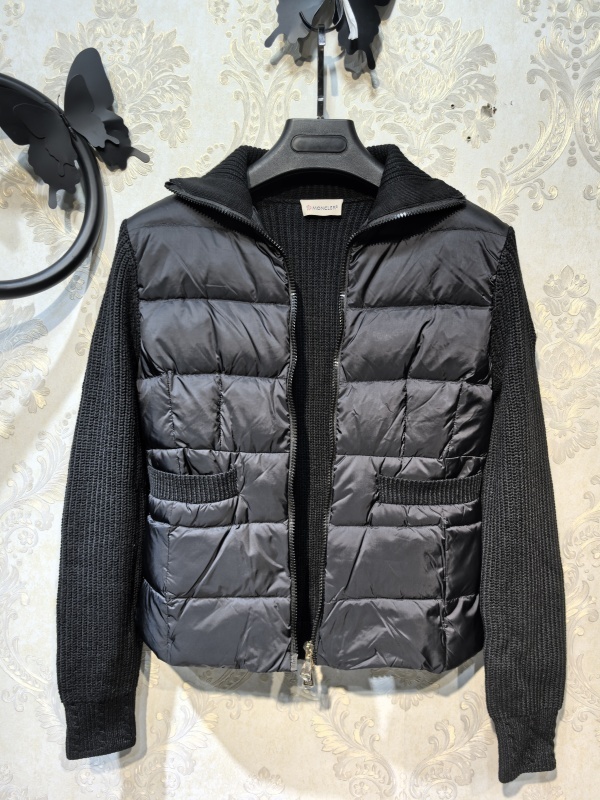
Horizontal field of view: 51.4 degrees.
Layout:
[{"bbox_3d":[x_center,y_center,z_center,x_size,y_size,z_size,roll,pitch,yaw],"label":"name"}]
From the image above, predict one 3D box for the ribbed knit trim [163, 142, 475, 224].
[{"bbox_3d":[0.017,-0.233,0.670,0.318,0.100,0.125,1,5,3],"label":"ribbed knit trim"}]

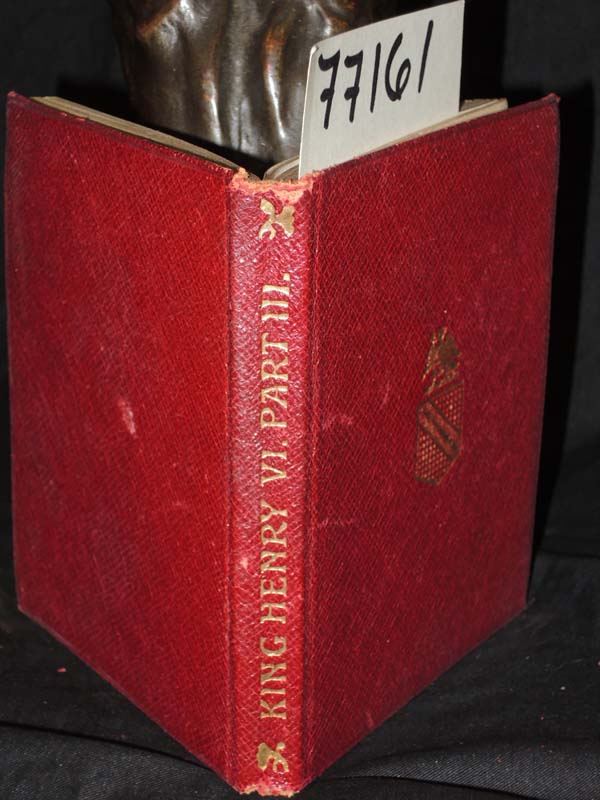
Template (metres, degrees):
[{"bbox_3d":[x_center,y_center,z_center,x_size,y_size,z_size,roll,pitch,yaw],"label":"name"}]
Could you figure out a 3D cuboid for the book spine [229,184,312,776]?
[{"bbox_3d":[-0.006,0.019,0.355,0.017,0.132,0.008,1,19,0],"label":"book spine"}]

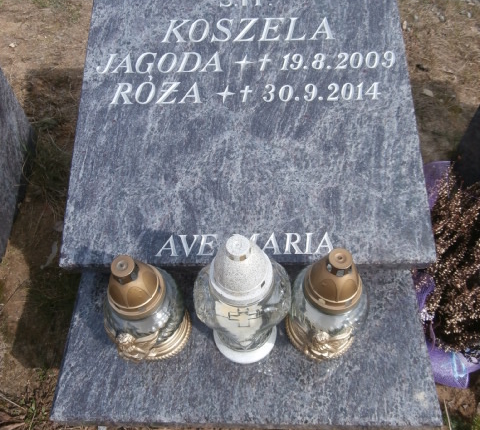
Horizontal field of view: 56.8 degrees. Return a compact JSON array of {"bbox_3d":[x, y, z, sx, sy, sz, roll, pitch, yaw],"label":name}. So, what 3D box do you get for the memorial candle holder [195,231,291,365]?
[{"bbox_3d":[0.003,0.107,0.571,0.122,0.284,0.122,-3,57,0],"label":"memorial candle holder"}]

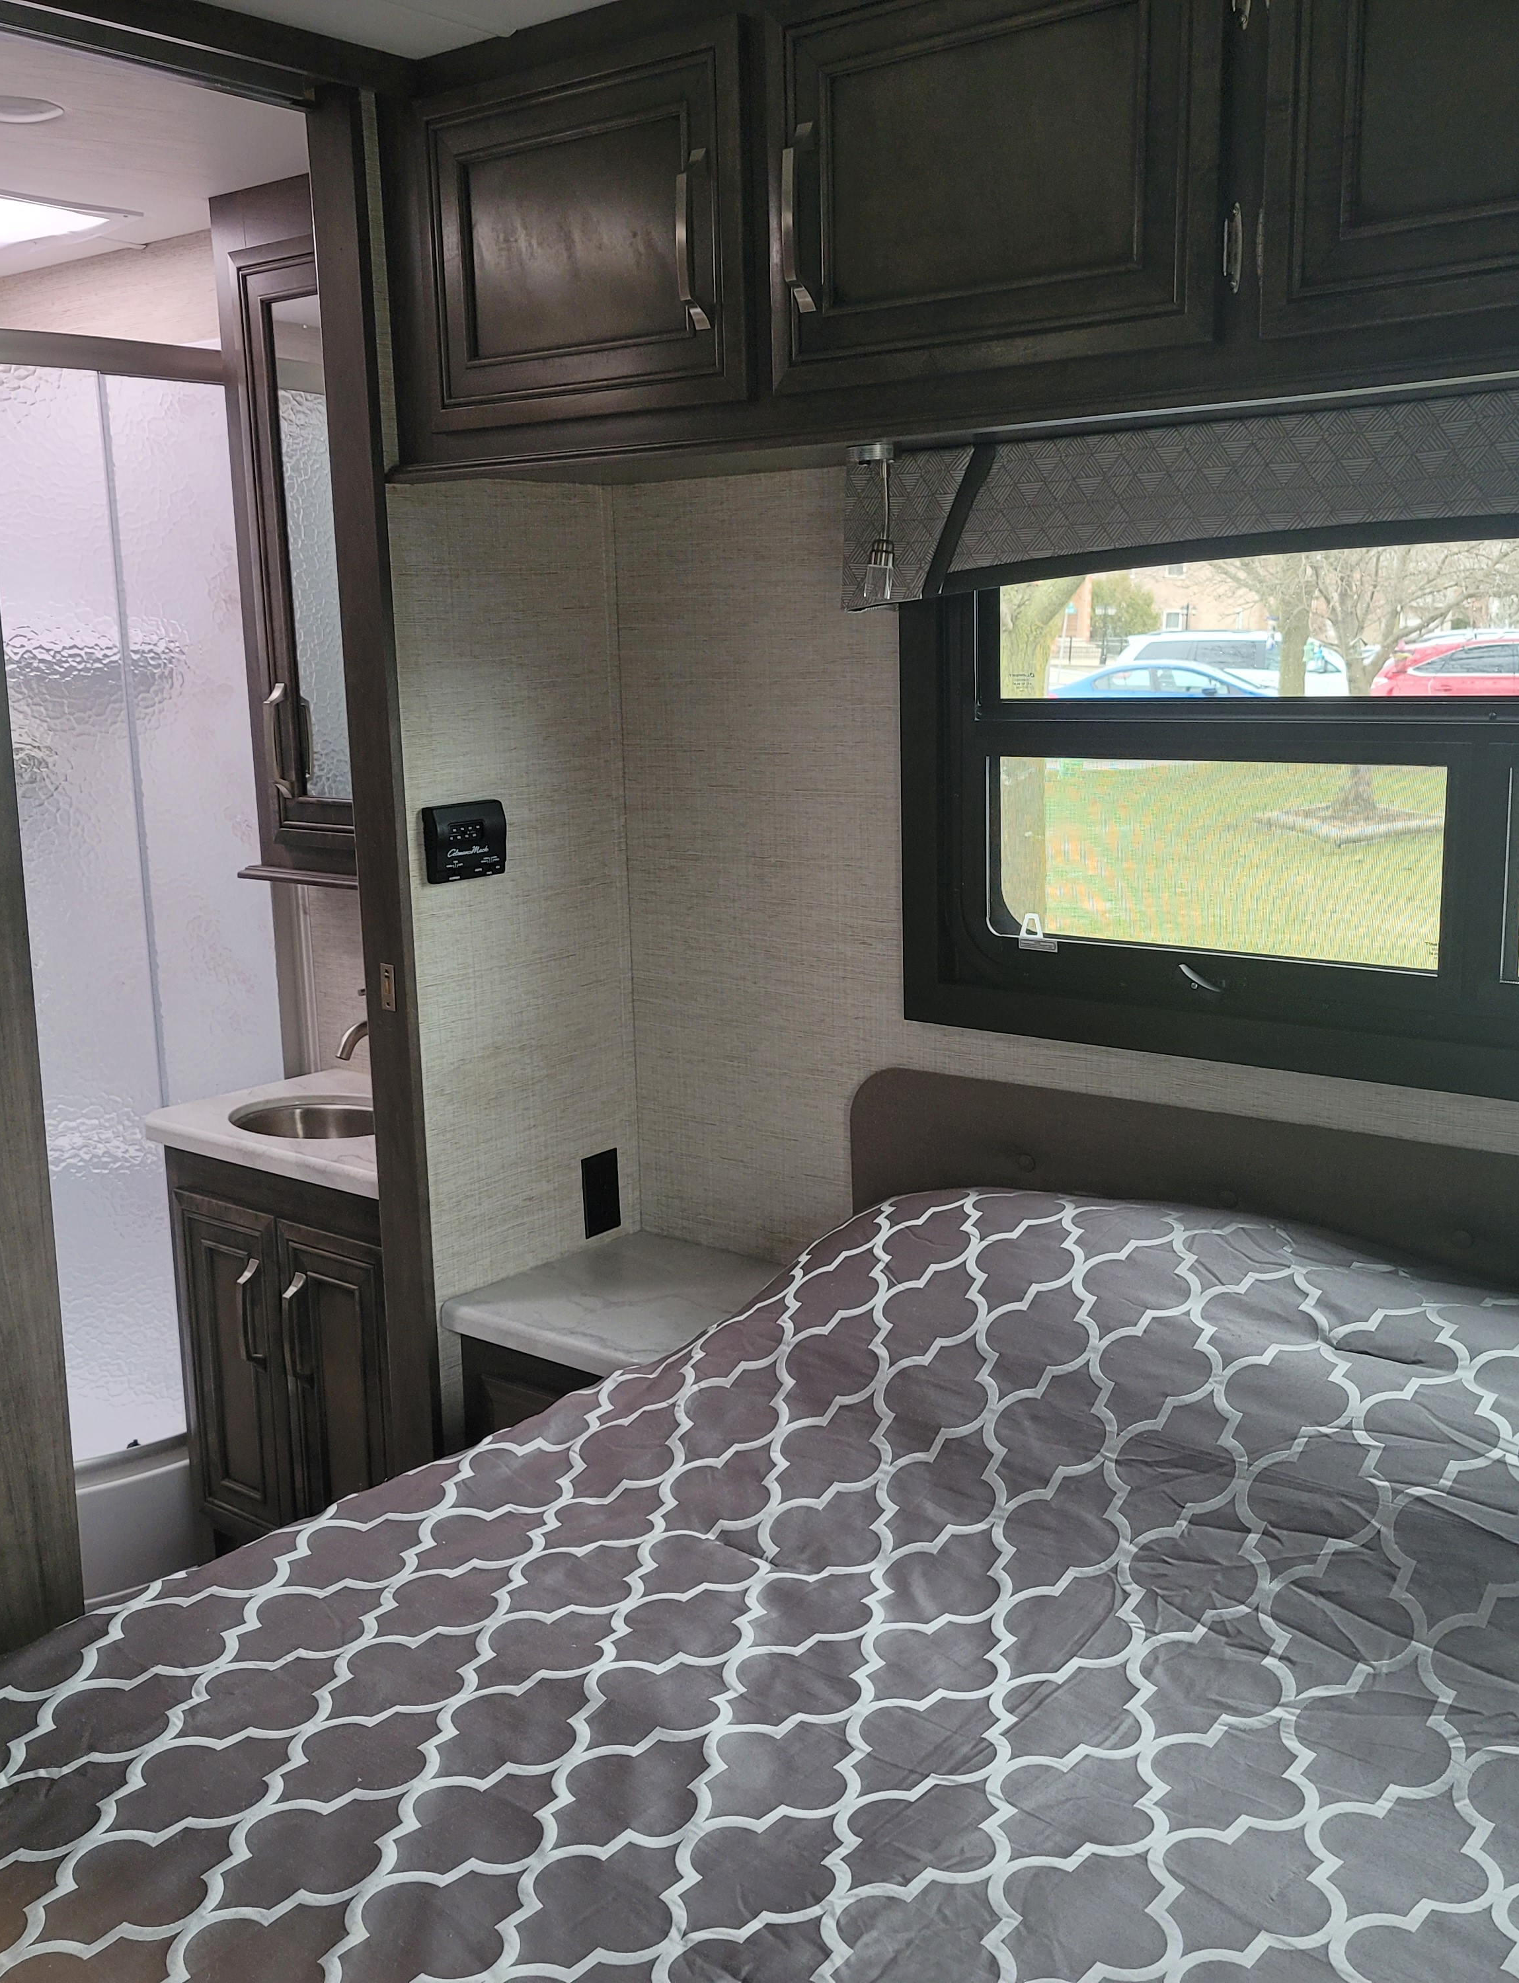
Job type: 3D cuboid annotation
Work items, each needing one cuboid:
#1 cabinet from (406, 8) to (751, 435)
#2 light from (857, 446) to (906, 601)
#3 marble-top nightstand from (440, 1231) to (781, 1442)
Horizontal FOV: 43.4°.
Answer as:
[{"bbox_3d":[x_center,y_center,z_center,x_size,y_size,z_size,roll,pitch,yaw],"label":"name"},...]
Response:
[{"bbox_3d":[-0.068,-0.819,2.165,0.468,0.354,0.406,7,13,38],"label":"cabinet"},{"bbox_3d":[0.127,-0.508,2.057,0.060,0.166,0.060,-1,10,0],"label":"light"},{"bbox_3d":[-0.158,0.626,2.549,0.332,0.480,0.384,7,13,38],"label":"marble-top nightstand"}]

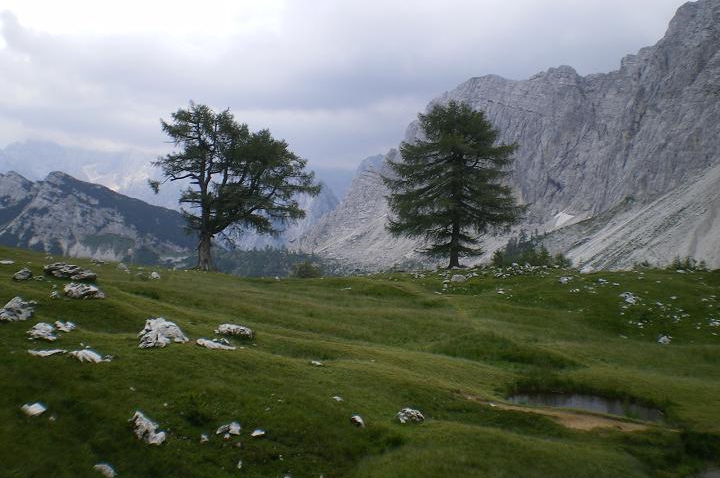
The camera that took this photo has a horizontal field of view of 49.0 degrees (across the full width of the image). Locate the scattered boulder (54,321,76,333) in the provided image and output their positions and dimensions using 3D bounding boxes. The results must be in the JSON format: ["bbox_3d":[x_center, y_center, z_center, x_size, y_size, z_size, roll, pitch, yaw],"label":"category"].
[{"bbox_3d":[-6.260,1.881,16.800,0.438,0.230,0.320,0,0,-20],"label":"scattered boulder"}]

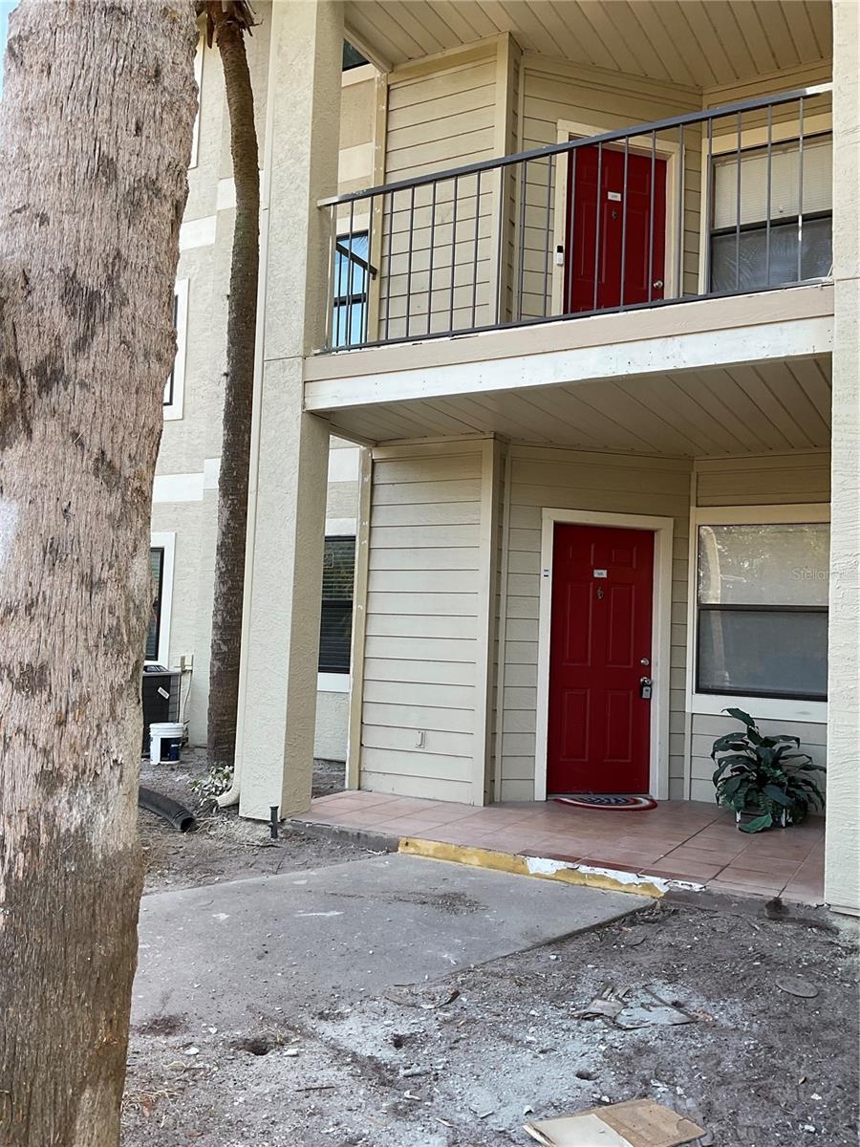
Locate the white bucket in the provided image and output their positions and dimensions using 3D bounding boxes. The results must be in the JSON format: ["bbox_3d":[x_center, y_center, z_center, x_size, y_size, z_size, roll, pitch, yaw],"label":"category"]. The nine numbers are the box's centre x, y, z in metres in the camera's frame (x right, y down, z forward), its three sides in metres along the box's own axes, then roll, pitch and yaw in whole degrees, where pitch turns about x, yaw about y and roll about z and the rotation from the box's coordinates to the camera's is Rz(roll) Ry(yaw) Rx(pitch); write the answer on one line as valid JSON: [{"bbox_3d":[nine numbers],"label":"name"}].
[{"bbox_3d":[-2.388,1.539,8.764,0.305,0.370,0.305,3,-4,-12],"label":"white bucket"}]

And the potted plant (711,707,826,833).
[{"bbox_3d":[2.344,1.341,6.622,0.780,0.750,0.720,0,-4,28],"label":"potted plant"}]

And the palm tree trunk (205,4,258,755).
[{"bbox_3d":[-1.783,-1.753,8.752,0.470,6.988,0.380,2,-3,-12],"label":"palm tree trunk"}]

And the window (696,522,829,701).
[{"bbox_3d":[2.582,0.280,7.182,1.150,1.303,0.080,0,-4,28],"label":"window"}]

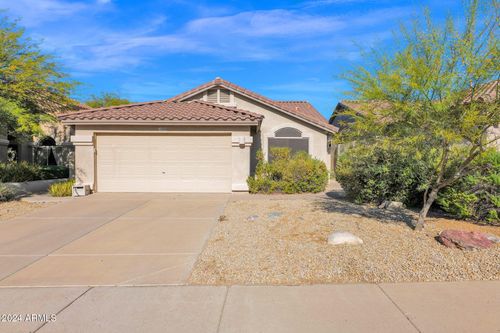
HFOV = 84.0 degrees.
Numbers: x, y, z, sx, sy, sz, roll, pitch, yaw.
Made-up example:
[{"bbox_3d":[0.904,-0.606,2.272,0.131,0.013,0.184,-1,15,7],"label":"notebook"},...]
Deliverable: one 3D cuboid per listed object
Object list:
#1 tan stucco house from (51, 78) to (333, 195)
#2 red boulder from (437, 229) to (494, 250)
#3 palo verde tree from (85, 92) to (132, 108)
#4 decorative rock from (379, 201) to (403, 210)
[{"bbox_3d":[-1.350,-1.600,16.200,10.400,5.100,13.400,0,0,0],"label":"tan stucco house"},{"bbox_3d":[3.900,1.270,4.950,0.820,0.270,0.560,0,0,0],"label":"red boulder"},{"bbox_3d":[-13.600,-3.200,26.500,6.000,7.600,6.000,0,0,0],"label":"palo verde tree"},{"bbox_3d":[3.840,1.060,7.550,0.640,0.250,0.420,0,0,0],"label":"decorative rock"}]

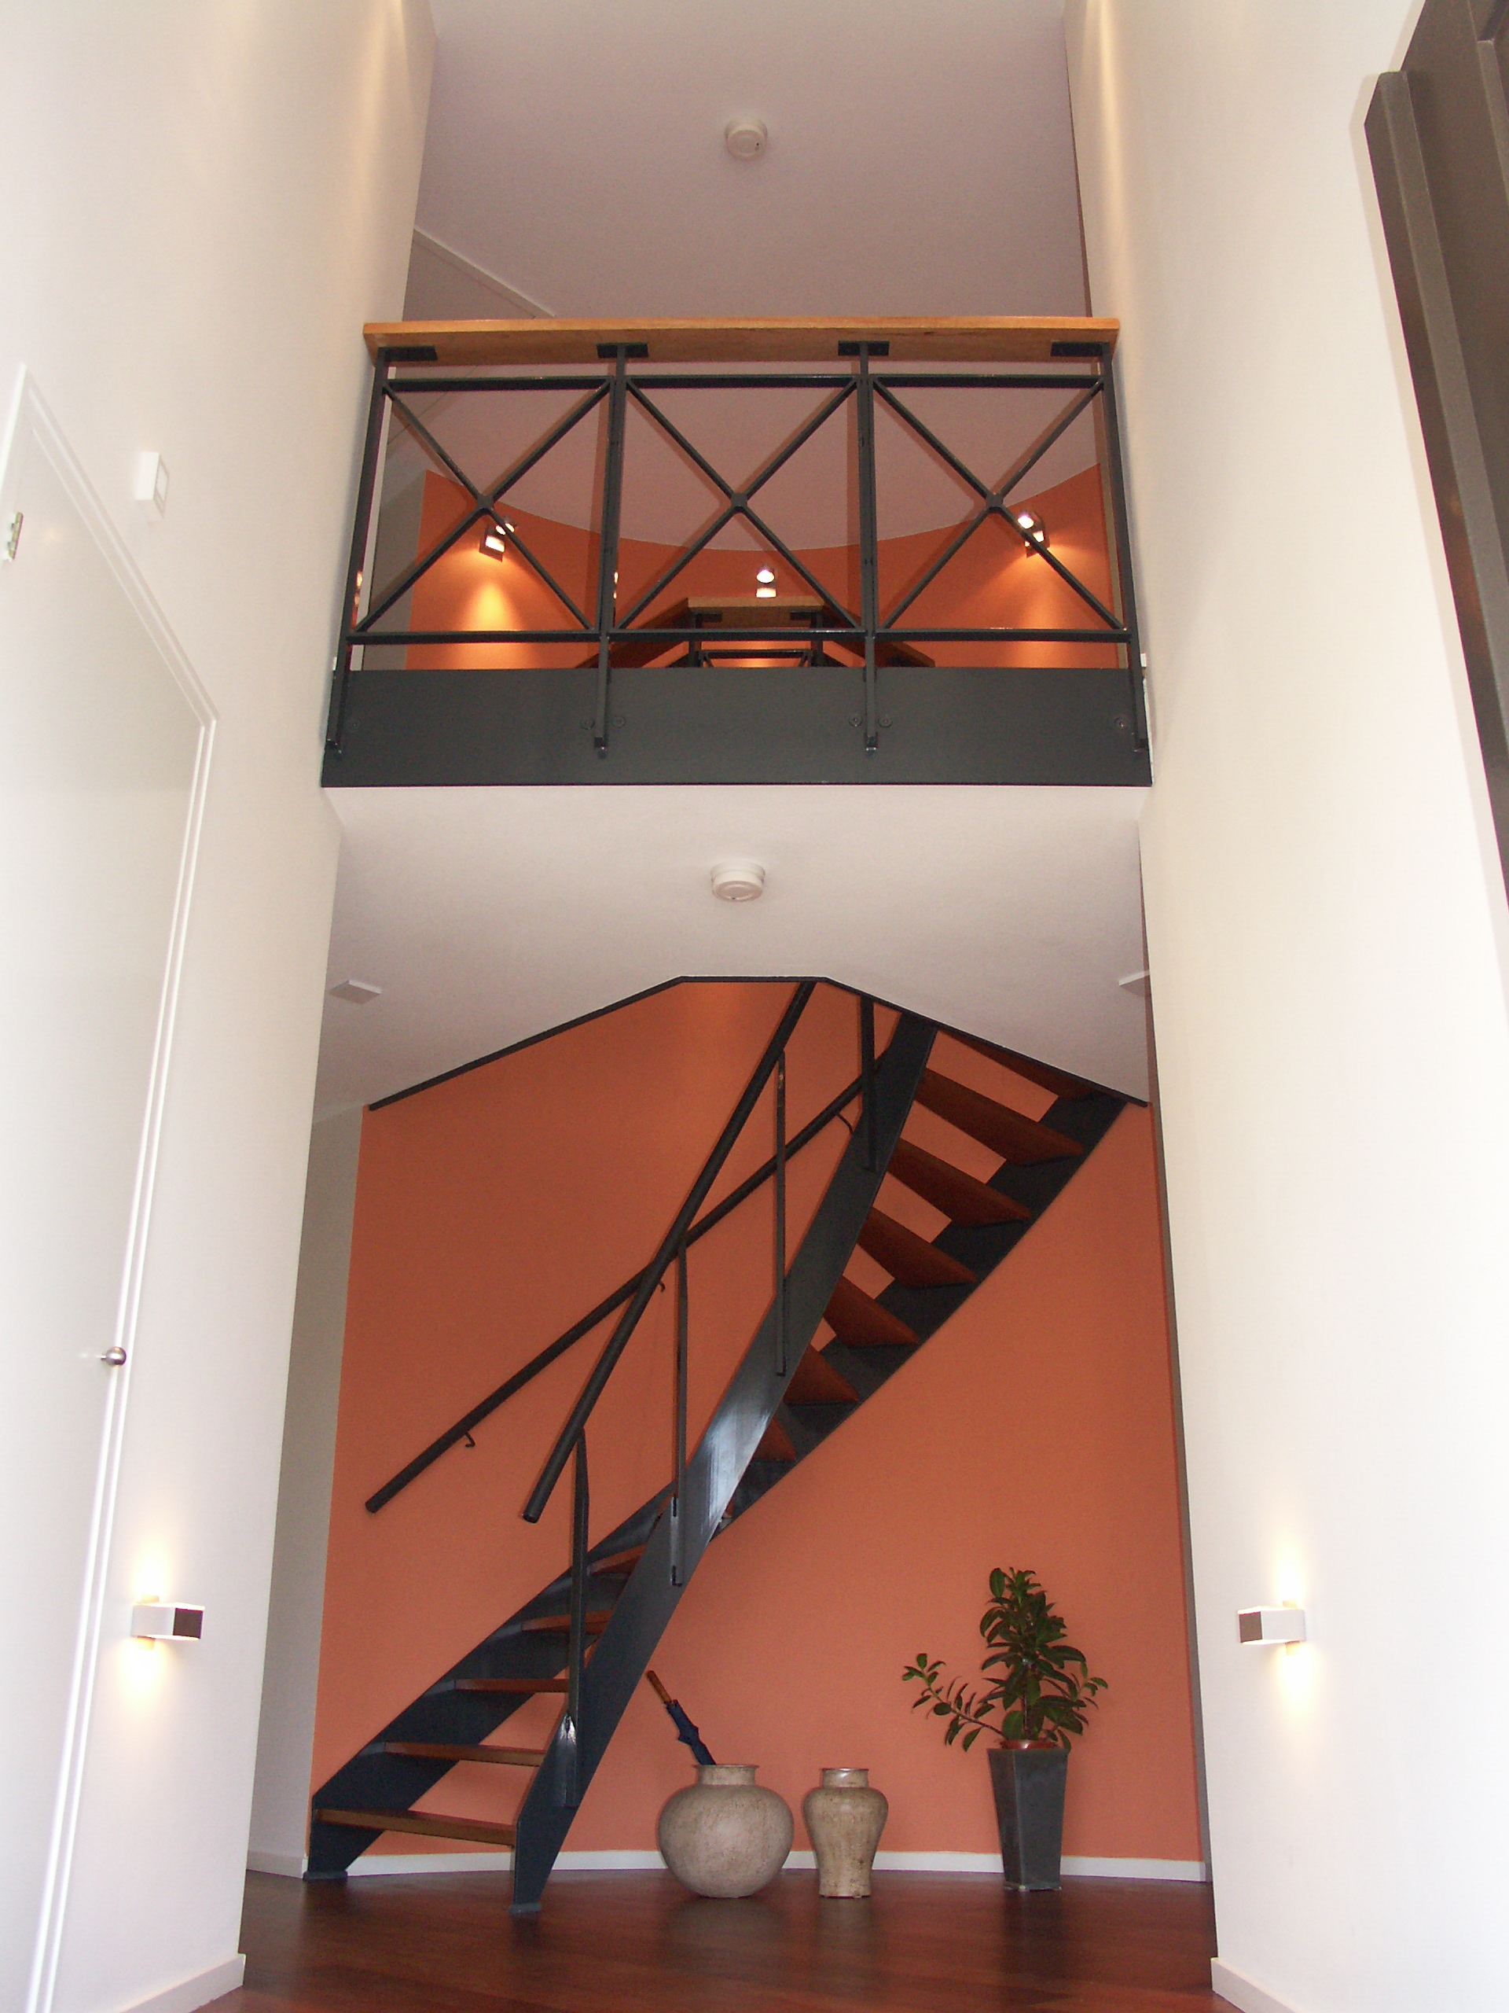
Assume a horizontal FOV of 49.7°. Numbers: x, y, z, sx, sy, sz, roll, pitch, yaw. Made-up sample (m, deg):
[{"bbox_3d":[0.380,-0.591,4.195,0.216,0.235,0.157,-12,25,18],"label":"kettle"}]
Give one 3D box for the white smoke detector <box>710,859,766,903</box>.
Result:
[{"bbox_3d":[-0.041,-0.326,4.242,0.142,0.054,0.142,0,-22,0],"label":"white smoke detector"}]

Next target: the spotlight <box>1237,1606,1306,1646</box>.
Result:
[{"bbox_3d":[0.876,1.050,2.759,0.072,0.054,0.144,0,-22,0],"label":"spotlight"}]

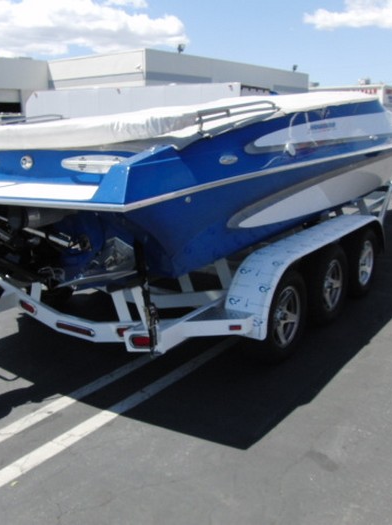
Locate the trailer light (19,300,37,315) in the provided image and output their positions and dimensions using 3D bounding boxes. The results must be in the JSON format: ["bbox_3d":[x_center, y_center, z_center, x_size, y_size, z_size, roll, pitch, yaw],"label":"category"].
[{"bbox_3d":[-1.288,0.346,4.025,0.180,0.070,0.035,28,29,28],"label":"trailer light"}]

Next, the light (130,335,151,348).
[{"bbox_3d":[-0.320,0.473,3.133,0.180,0.074,0.035,-10,7,38],"label":"light"}]

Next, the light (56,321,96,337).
[{"bbox_3d":[-0.863,0.472,3.739,0.390,0.053,0.033,9,18,35],"label":"light"}]

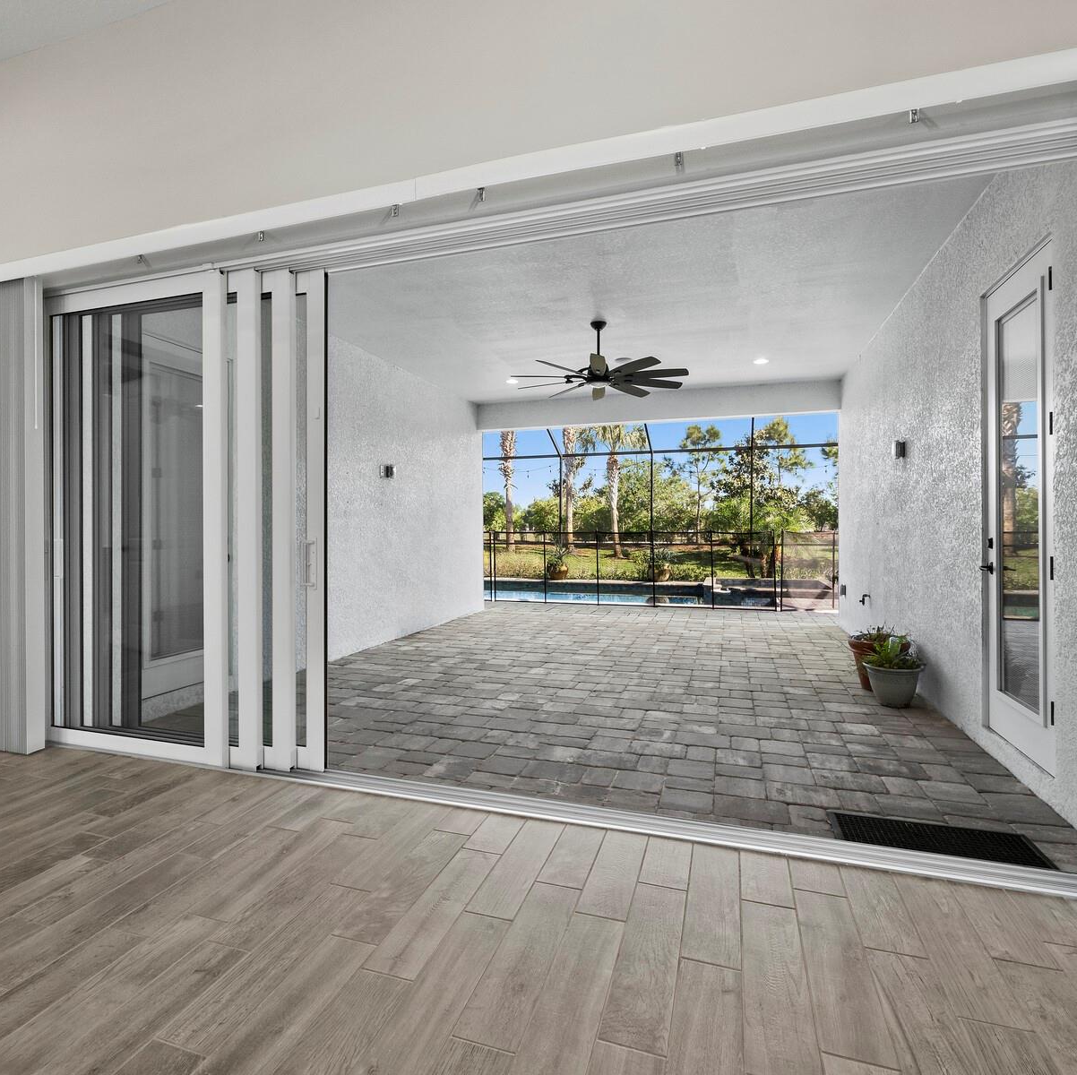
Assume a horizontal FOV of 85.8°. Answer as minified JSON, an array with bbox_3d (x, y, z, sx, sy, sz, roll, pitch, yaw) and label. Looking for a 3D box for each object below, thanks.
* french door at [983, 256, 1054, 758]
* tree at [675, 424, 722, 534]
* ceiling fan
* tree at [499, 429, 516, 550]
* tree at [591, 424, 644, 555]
[{"bbox_3d":[2.450,-0.133,2.945,0.070,2.440,0.720,0,1,18],"label":"french door"},{"bbox_3d":[9.390,-3.150,34.000,2.950,7.000,2.950,0,1,0],"label":"tree"},{"bbox_3d":[0.563,-1.683,5.350,1.680,0.620,1.680,0,1,18],"label":"ceiling fan"},{"bbox_3d":[-1.360,-3.200,26.500,2.600,7.600,2.600,0,1,0],"label":"tree"},{"bbox_3d":[3.000,-2.220,23.000,2.600,6.100,2.600,0,1,0],"label":"tree"}]

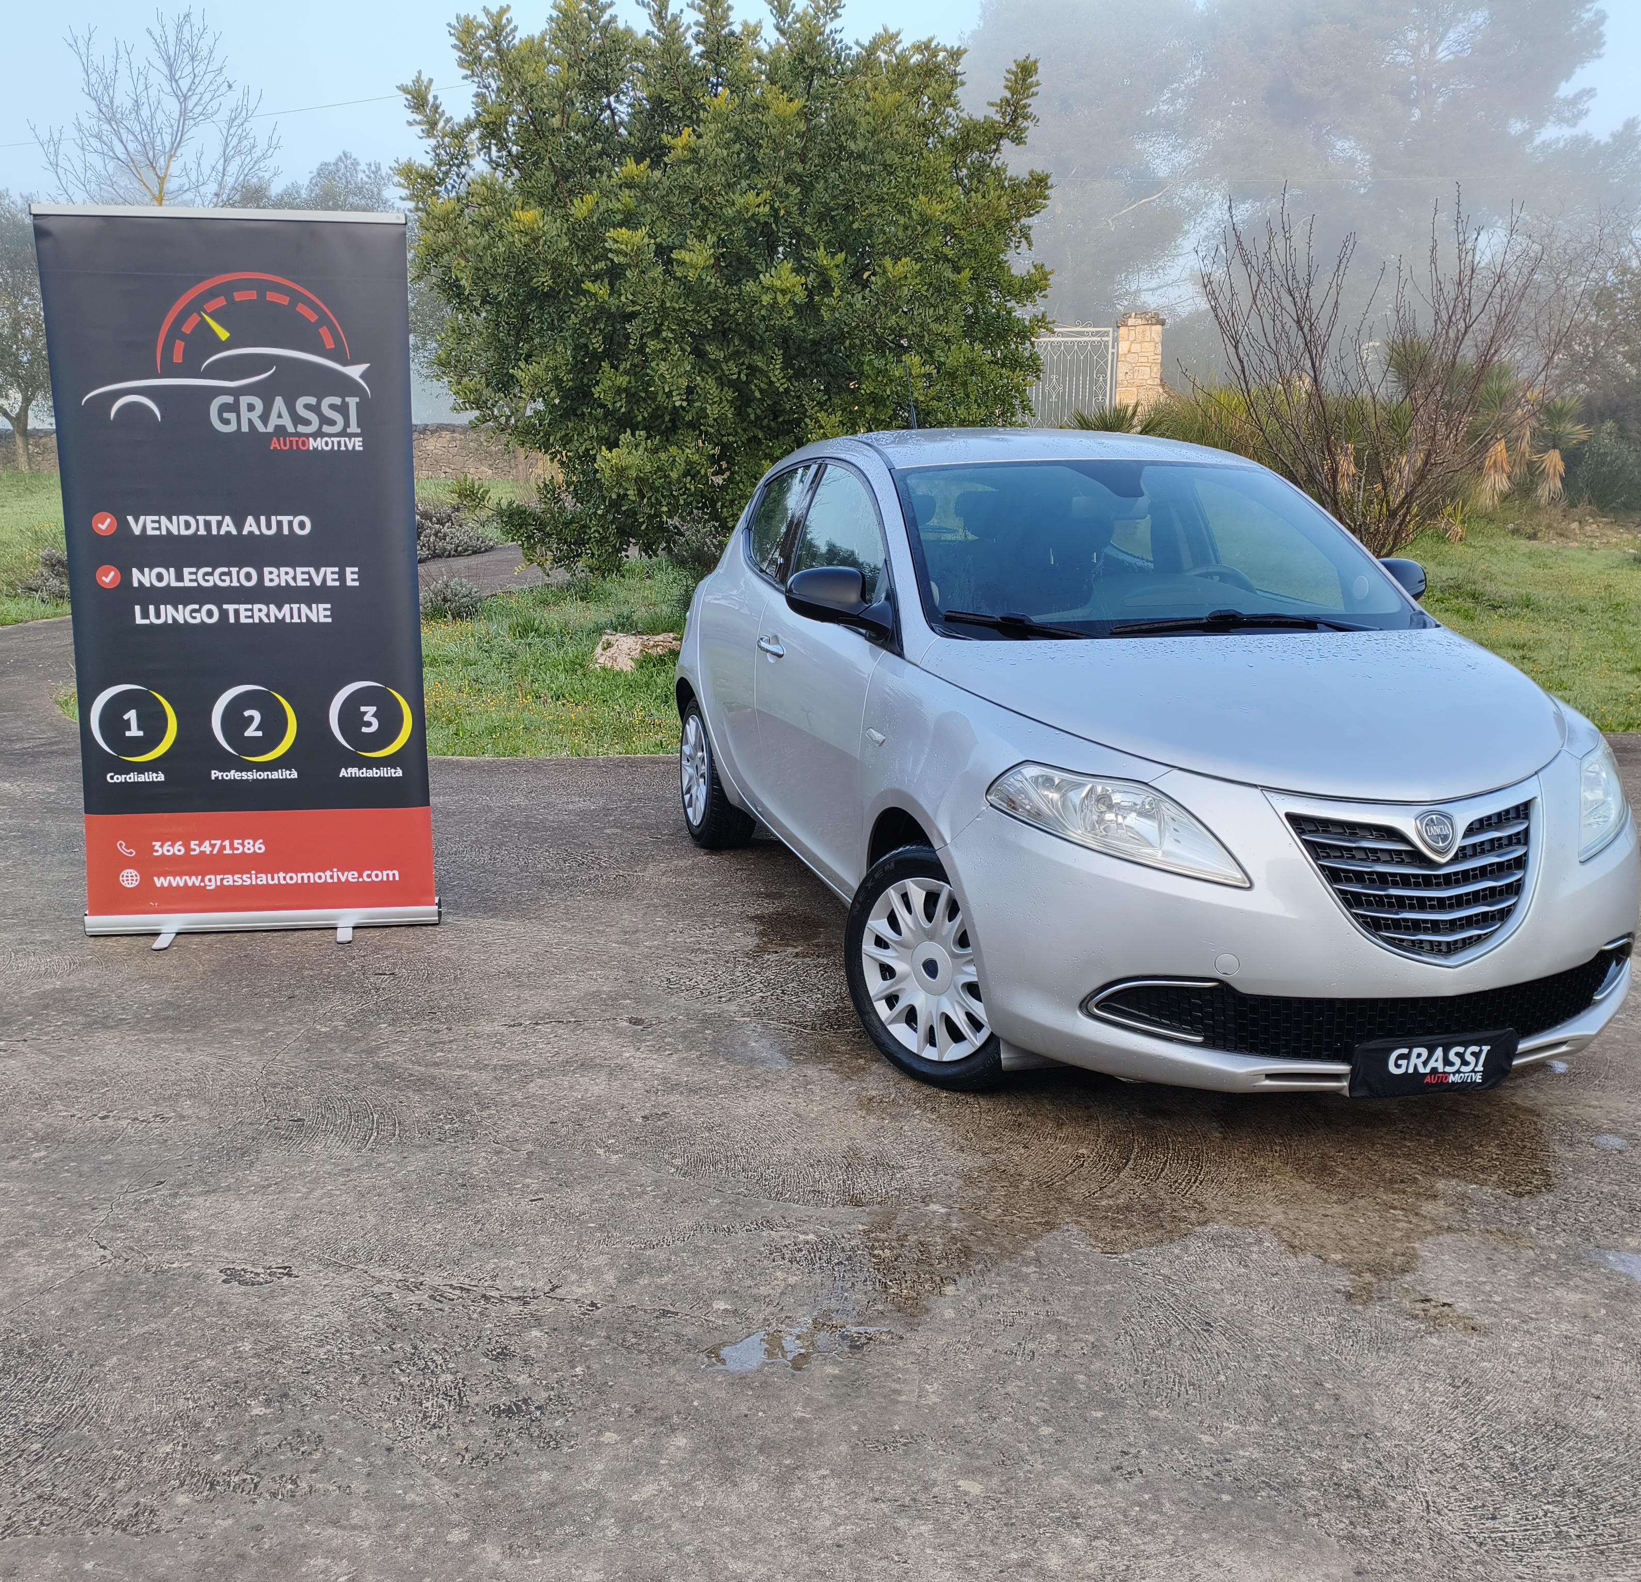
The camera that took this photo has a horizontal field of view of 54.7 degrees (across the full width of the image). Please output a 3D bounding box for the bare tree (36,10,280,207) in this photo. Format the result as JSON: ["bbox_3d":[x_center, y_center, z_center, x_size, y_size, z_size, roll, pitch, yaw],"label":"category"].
[{"bbox_3d":[-10.048,-7.988,24.000,3.695,7.714,3.600,0,12,0],"label":"bare tree"}]

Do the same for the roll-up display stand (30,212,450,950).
[{"bbox_3d":[-1.715,-0.587,4.700,1.030,2.100,0.320,-2,13,-8],"label":"roll-up display stand"}]

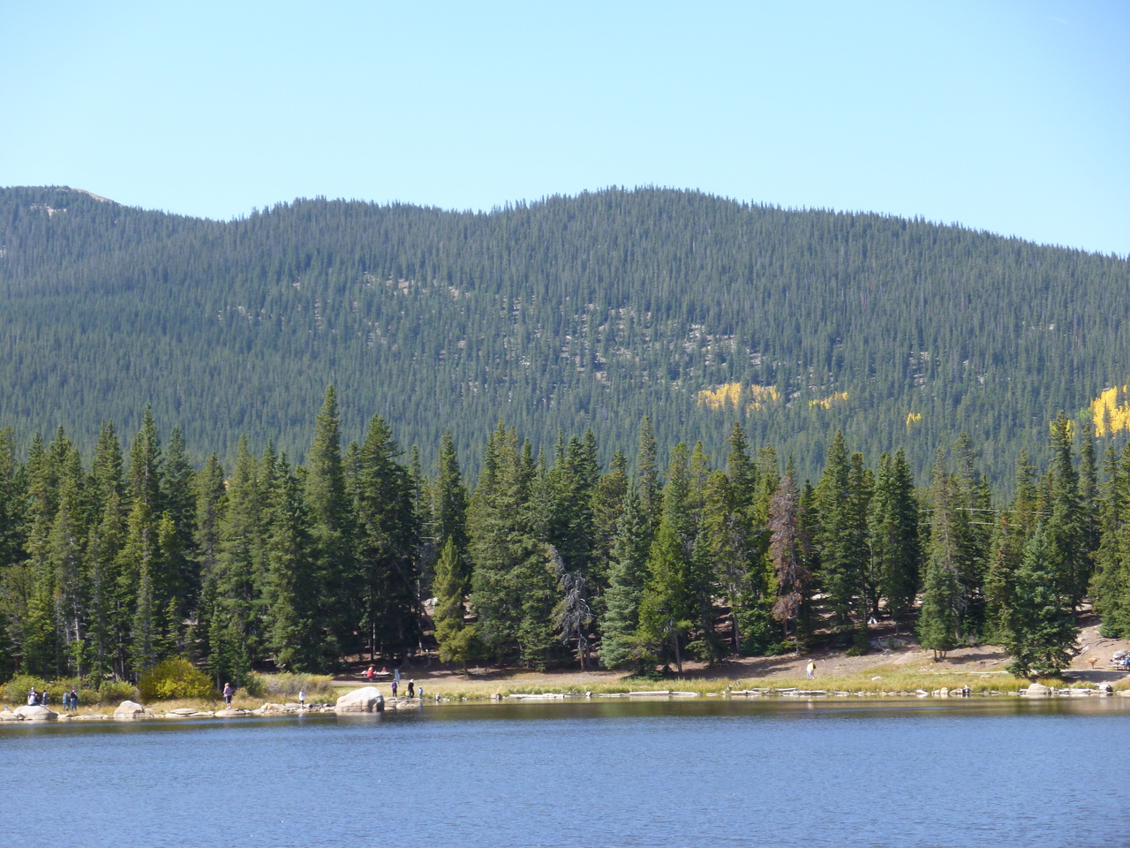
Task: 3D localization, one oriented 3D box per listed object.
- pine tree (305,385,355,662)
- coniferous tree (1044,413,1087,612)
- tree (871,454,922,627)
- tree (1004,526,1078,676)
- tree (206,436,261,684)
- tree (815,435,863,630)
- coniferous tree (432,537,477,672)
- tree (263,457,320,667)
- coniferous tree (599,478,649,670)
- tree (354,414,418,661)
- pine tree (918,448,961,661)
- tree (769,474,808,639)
[{"bbox_3d":[-20.460,8.870,318.000,4.450,24.420,4.450,0,-3,0],"label":"pine tree"},{"bbox_3d":[50.610,9.160,370.000,4.290,20.730,4.290,0,-3,0],"label":"coniferous tree"},{"bbox_3d":[31.650,11.200,350.000,4.730,17.580,4.730,0,-3,0],"label":"tree"},{"bbox_3d":[41.350,15.430,318.000,6.450,13.280,6.450,0,-3,0],"label":"tree"},{"bbox_3d":[-22.550,9.310,248.000,3.710,16.890,3.710,0,-3,0],"label":"tree"},{"bbox_3d":[25.870,10.290,345.000,4.670,19.160,4.670,0,-3,0],"label":"tree"},{"bbox_3d":[-9.090,14.780,300.000,3.480,11.230,3.480,0,-3,0],"label":"coniferous tree"},{"bbox_3d":[-19.590,10.220,263.000,4.190,15.300,4.190,0,-3,0],"label":"tree"},{"bbox_3d":[5.250,13.490,322.000,4.510,16.640,4.510,0,-3,0],"label":"coniferous tree"},{"bbox_3d":[-15.790,10.260,323.000,5.770,22.310,5.770,0,-3,0],"label":"tree"},{"bbox_3d":[34.320,12.140,334.000,4.030,19.030,4.030,0,-3,0],"label":"pine tree"},{"bbox_3d":[20.610,12.450,338.000,3.590,15.670,3.590,0,-3,0],"label":"tree"}]

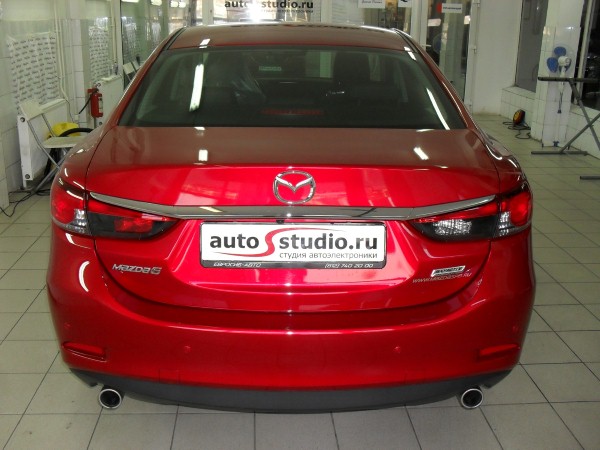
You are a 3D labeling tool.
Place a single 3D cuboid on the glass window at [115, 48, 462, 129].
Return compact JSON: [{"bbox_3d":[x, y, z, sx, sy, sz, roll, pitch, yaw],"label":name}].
[{"bbox_3d":[-0.022,-0.525,2.340,1.250,0.140,0.700,1,38,-1],"label":"glass window"}]

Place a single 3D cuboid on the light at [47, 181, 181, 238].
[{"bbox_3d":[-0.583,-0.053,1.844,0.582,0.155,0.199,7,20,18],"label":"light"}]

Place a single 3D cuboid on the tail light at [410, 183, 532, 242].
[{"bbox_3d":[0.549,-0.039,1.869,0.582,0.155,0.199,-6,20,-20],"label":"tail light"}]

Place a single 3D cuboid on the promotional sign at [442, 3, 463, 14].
[{"bbox_3d":[2.445,-3.467,9.728,0.321,0.165,0.020,0,19,-4],"label":"promotional sign"}]

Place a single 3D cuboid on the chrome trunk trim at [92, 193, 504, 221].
[{"bbox_3d":[-0.014,-0.058,1.715,1.205,0.058,0.170,1,19,-1],"label":"chrome trunk trim"}]

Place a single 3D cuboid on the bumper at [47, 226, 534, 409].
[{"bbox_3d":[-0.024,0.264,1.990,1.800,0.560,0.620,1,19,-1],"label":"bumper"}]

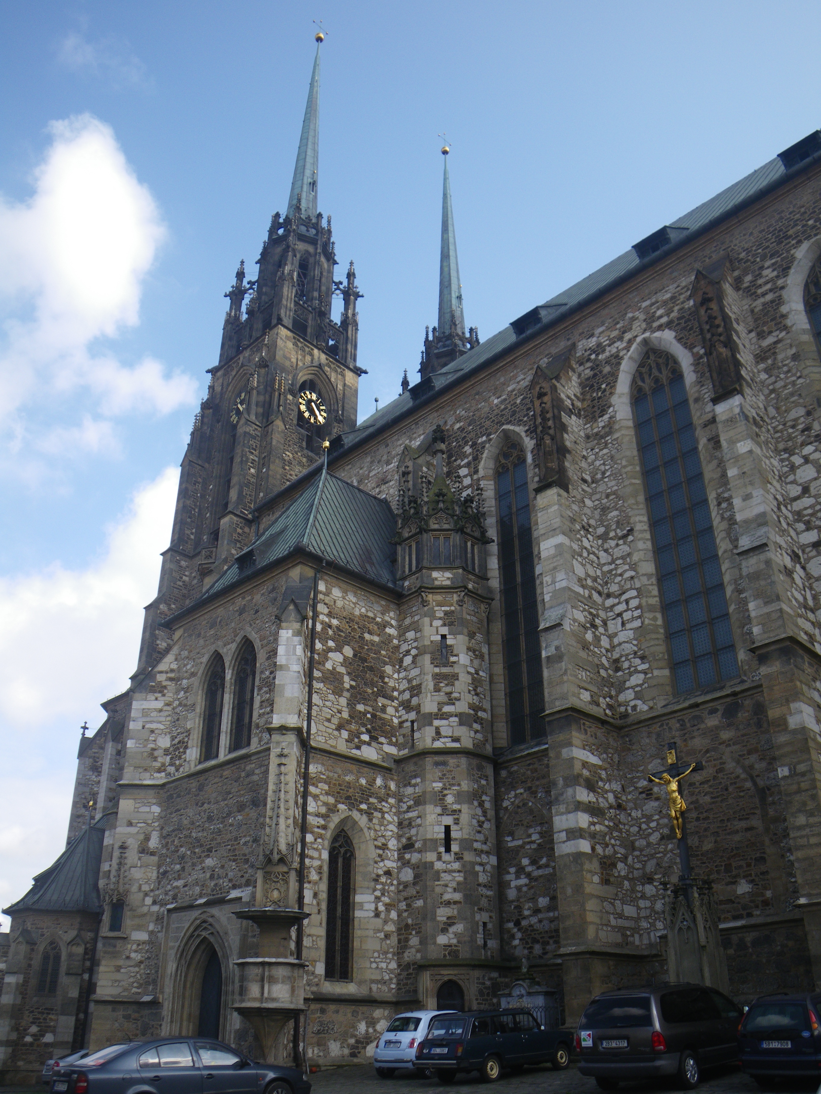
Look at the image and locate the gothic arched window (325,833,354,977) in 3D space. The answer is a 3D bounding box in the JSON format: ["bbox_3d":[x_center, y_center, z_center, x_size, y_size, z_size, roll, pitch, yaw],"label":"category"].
[{"bbox_3d":[-2.280,11.835,29.407,0.400,4.650,1.250,-26,-38,38],"label":"gothic arched window"}]

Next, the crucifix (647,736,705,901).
[{"bbox_3d":[7.268,7.231,23.899,1.700,4.150,0.400,-26,-38,38],"label":"crucifix"}]

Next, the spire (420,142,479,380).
[{"bbox_3d":[3.733,-27.877,84.097,5.200,31.800,5.200,-26,-38,38],"label":"spire"}]

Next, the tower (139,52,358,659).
[{"bbox_3d":[-8.882,-11.119,60.540,10.500,81.500,10.500,-26,-38,38],"label":"tower"}]

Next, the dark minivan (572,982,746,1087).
[{"bbox_3d":[5.570,10.020,18.270,1.950,1.750,4.900,-25,-35,36],"label":"dark minivan"}]

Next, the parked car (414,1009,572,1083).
[{"bbox_3d":[2.150,12.120,21.550,4.120,1.440,1.620,22,-36,-38],"label":"parked car"}]

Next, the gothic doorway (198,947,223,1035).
[{"bbox_3d":[-6.368,14.971,28.858,1.500,4.000,0.450,-26,-38,38],"label":"gothic doorway"}]

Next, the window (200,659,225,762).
[{"bbox_3d":[-7.542,6.126,34.603,1.650,4.300,0.400,-26,-38,38],"label":"window"}]

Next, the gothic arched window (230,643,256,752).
[{"bbox_3d":[-6.158,5.452,33.406,1.650,4.300,0.400,-26,-38,38],"label":"gothic arched window"}]

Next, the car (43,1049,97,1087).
[{"bbox_3d":[-11.214,19.406,32.730,4.350,1.450,1.730,24,-37,-37],"label":"car"}]

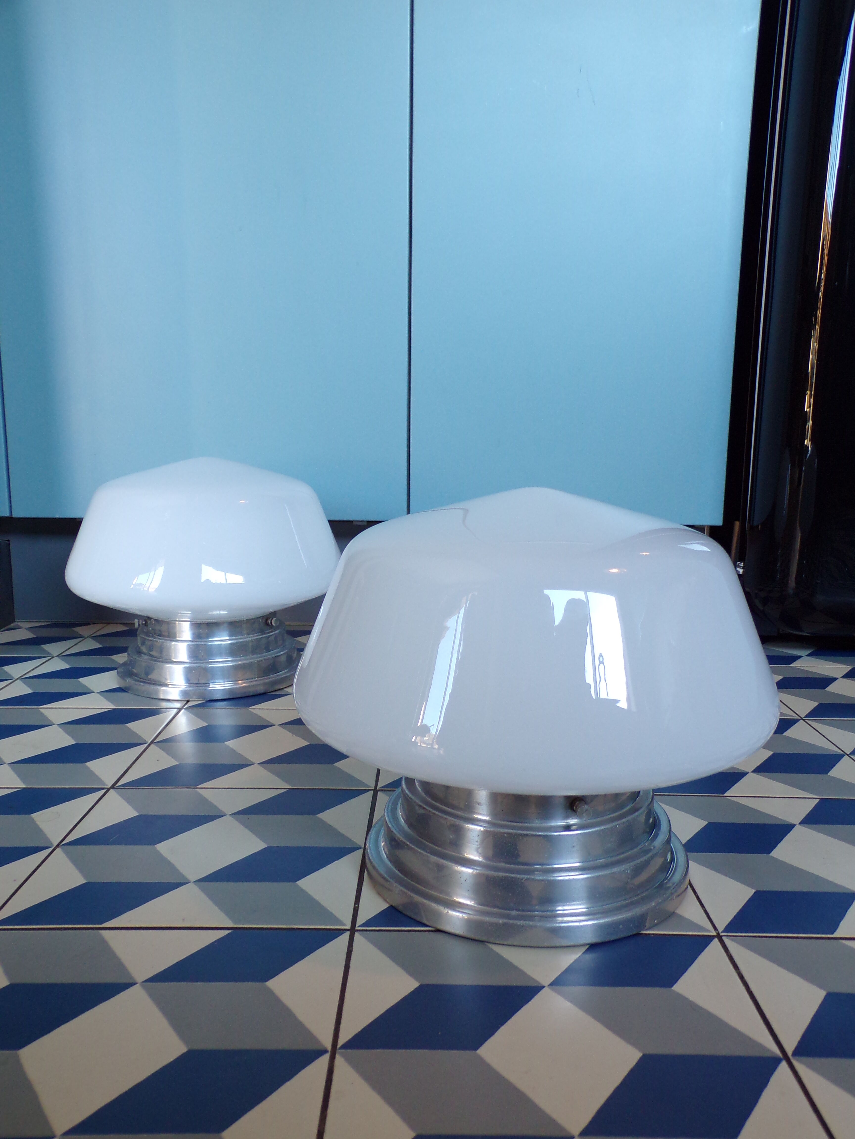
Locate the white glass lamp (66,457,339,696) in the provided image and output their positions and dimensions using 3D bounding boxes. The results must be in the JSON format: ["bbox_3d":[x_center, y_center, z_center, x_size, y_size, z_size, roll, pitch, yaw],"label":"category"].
[{"bbox_3d":[-0.239,0.001,1.009,0.290,0.240,0.290,1,8,0],"label":"white glass lamp"}]

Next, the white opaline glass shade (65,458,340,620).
[{"bbox_3d":[-0.239,-0.034,1.004,0.290,0.170,0.290,1,8,0],"label":"white opaline glass shade"}]

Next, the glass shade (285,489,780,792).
[{"bbox_3d":[0.064,0.034,0.568,0.290,0.170,0.290,1,8,0],"label":"glass shade"}]

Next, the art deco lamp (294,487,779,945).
[{"bbox_3d":[0.064,0.069,0.573,0.290,0.240,0.290,1,8,0],"label":"art deco lamp"}]

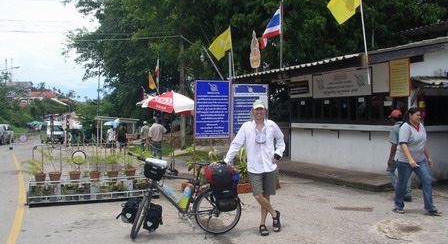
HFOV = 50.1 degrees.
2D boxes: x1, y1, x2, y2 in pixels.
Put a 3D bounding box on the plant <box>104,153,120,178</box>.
[{"bbox_3d":[-2.196,0.868,9.420,0.320,0.530,0.320,0,0,0],"label":"plant"}]

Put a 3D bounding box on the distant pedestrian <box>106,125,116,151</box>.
[{"bbox_3d":[-5.920,0.900,25.200,0.500,1.600,0.360,0,1,-6],"label":"distant pedestrian"}]

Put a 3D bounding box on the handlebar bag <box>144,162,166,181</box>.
[{"bbox_3d":[-0.855,0.608,6.000,0.260,0.205,0.170,20,19,3],"label":"handlebar bag"}]

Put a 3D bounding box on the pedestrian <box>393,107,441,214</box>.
[{"bbox_3d":[3.030,0.615,7.500,0.600,1.670,0.500,0,0,28],"label":"pedestrian"}]

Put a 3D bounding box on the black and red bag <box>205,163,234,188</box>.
[{"bbox_3d":[-0.065,0.745,6.660,0.350,0.340,0.420,0,0,-14],"label":"black and red bag"}]

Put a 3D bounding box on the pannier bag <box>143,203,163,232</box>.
[{"bbox_3d":[-0.956,1.290,6.430,0.200,0.330,0.250,10,0,-3],"label":"pannier bag"}]

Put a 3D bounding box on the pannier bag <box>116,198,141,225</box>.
[{"bbox_3d":[-1.192,1.149,6.150,0.165,0.290,0.250,20,19,3],"label":"pannier bag"}]

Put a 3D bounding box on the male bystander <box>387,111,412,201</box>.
[{"bbox_3d":[3.300,0.630,9.000,0.470,1.710,0.450,0,0,23],"label":"male bystander"}]

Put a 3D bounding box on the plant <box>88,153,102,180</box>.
[{"bbox_3d":[-2.469,0.855,9.200,0.270,0.540,0.270,0,1,-28],"label":"plant"}]

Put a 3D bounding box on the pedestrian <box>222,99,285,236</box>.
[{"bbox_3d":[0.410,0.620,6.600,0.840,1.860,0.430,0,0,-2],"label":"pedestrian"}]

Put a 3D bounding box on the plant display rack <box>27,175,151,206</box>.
[{"bbox_3d":[-2.510,1.310,9.330,2.370,0.470,0.500,0,0,-24],"label":"plant display rack"}]

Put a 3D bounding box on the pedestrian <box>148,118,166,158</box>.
[{"bbox_3d":[-2.708,0.696,19.500,0.680,1.640,0.400,0,1,-9],"label":"pedestrian"}]

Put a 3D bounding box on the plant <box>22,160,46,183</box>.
[{"bbox_3d":[-3.439,0.881,8.700,0.420,0.440,0.370,0,1,-28],"label":"plant"}]

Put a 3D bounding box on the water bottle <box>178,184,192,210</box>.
[{"bbox_3d":[-0.502,0.987,6.330,0.092,0.315,0.092,18,2,-18],"label":"water bottle"}]

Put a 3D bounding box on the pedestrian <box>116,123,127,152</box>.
[{"bbox_3d":[-5.351,0.846,25.000,0.500,1.620,0.360,0,1,-6],"label":"pedestrian"}]

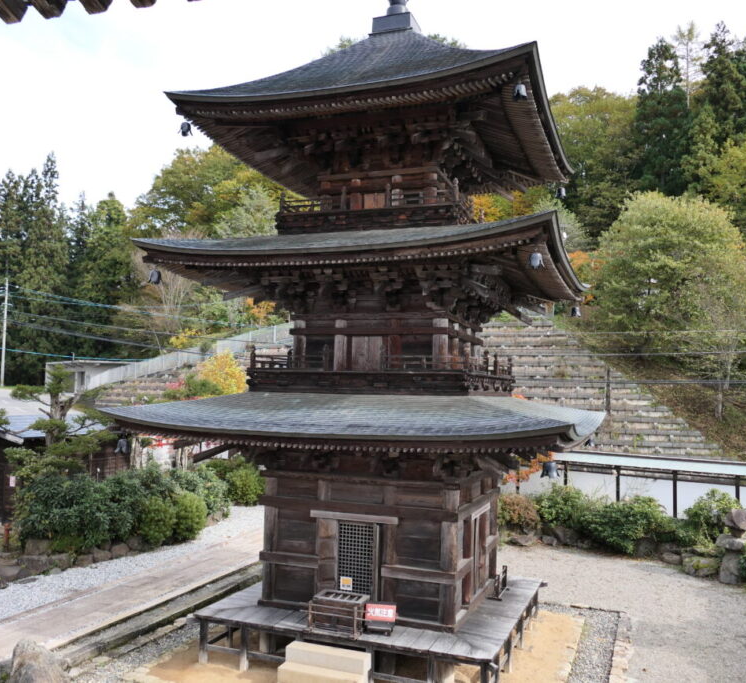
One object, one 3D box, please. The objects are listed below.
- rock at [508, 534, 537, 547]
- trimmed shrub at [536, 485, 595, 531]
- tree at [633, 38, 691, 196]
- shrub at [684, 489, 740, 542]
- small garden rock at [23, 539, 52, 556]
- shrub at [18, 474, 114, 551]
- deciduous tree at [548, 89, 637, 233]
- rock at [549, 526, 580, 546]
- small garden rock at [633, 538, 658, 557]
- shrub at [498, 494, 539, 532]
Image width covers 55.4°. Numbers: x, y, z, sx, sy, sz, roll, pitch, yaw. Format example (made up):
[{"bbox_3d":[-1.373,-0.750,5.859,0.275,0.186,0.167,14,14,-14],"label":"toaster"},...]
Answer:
[{"bbox_3d":[4.372,5.820,20.800,0.860,0.310,0.550,1,-4,12],"label":"rock"},{"bbox_3d":[5.710,4.965,21.097,1.750,1.400,1.500,0,-4,15],"label":"trimmed shrub"},{"bbox_3d":[25.238,-19.179,62.000,5.000,14.600,5.000,0,-4,22],"label":"tree"},{"bbox_3d":[9.212,4.762,19.297,1.600,1.450,1.400,-1,-5,25],"label":"shrub"},{"bbox_3d":[-8.020,4.924,17.000,0.630,0.370,0.480,6,-6,-43],"label":"small garden rock"},{"bbox_3d":[-7.654,4.321,17.697,2.200,1.900,1.800,3,-5,-23],"label":"shrub"},{"bbox_3d":[17.901,-14.516,58.000,7.600,12.000,7.000,0,-4,17],"label":"deciduous tree"},{"bbox_3d":[6.220,6.301,23.100,0.950,0.620,0.700,0,-4,15],"label":"rock"},{"bbox_3d":[7.625,5.764,19.900,0.670,0.440,0.500,0,-5,21],"label":"small garden rock"},{"bbox_3d":[4.917,5.853,24.200,1.600,1.250,1.400,1,-4,12],"label":"shrub"}]

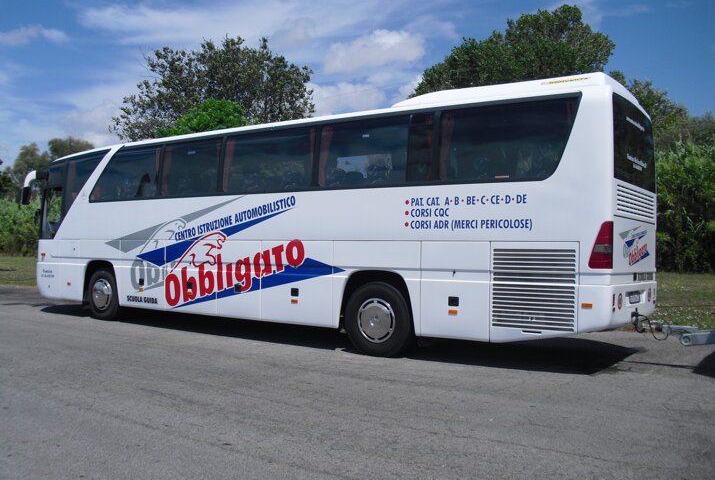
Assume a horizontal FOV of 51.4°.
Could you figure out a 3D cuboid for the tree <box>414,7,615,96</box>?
[{"bbox_3d":[5.919,-3.700,28.981,9.000,10.815,8.000,1,0,0],"label":"tree"}]

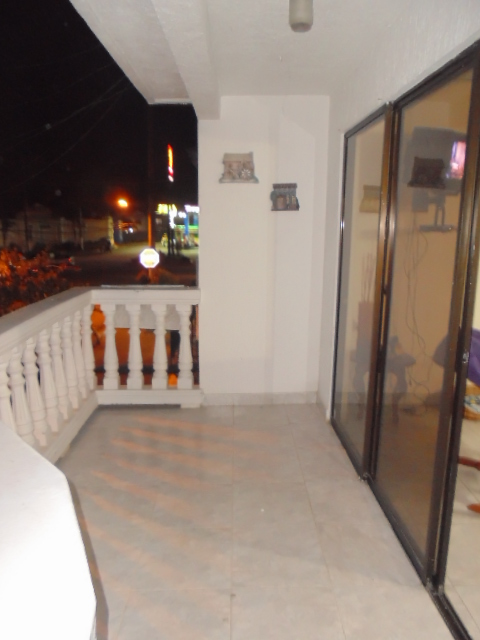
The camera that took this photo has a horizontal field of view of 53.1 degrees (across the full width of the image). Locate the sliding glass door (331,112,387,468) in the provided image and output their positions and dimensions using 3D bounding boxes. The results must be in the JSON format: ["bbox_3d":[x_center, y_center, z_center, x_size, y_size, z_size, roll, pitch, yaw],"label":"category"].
[{"bbox_3d":[0.714,-0.159,3.017,0.050,2.020,0.820,0,12,-1],"label":"sliding glass door"}]

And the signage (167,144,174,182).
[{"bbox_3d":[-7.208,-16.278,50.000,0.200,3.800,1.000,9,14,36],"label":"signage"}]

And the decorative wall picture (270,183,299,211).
[{"bbox_3d":[0.344,-0.935,3.654,0.210,0.205,0.040,0,12,-1],"label":"decorative wall picture"}]

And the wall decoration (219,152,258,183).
[{"bbox_3d":[-0.009,-1.144,3.607,0.300,0.215,0.040,0,12,-1],"label":"wall decoration"}]

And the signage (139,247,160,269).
[{"bbox_3d":[-3.415,-2.355,18.200,0.750,0.750,0.040,-2,12,-10],"label":"signage"}]

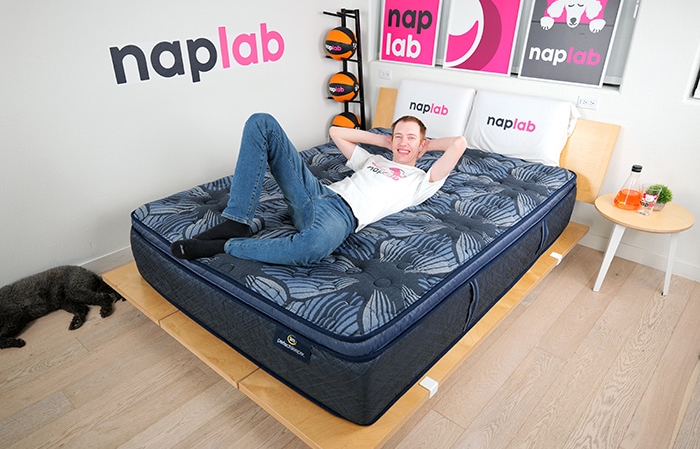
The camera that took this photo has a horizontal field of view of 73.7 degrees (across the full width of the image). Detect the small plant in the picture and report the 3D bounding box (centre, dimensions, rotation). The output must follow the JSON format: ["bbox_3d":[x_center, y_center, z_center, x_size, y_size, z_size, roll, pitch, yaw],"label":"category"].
[{"bbox_3d":[1.668,-0.144,2.509,0.125,0.126,0.125,22,35,37],"label":"small plant"}]

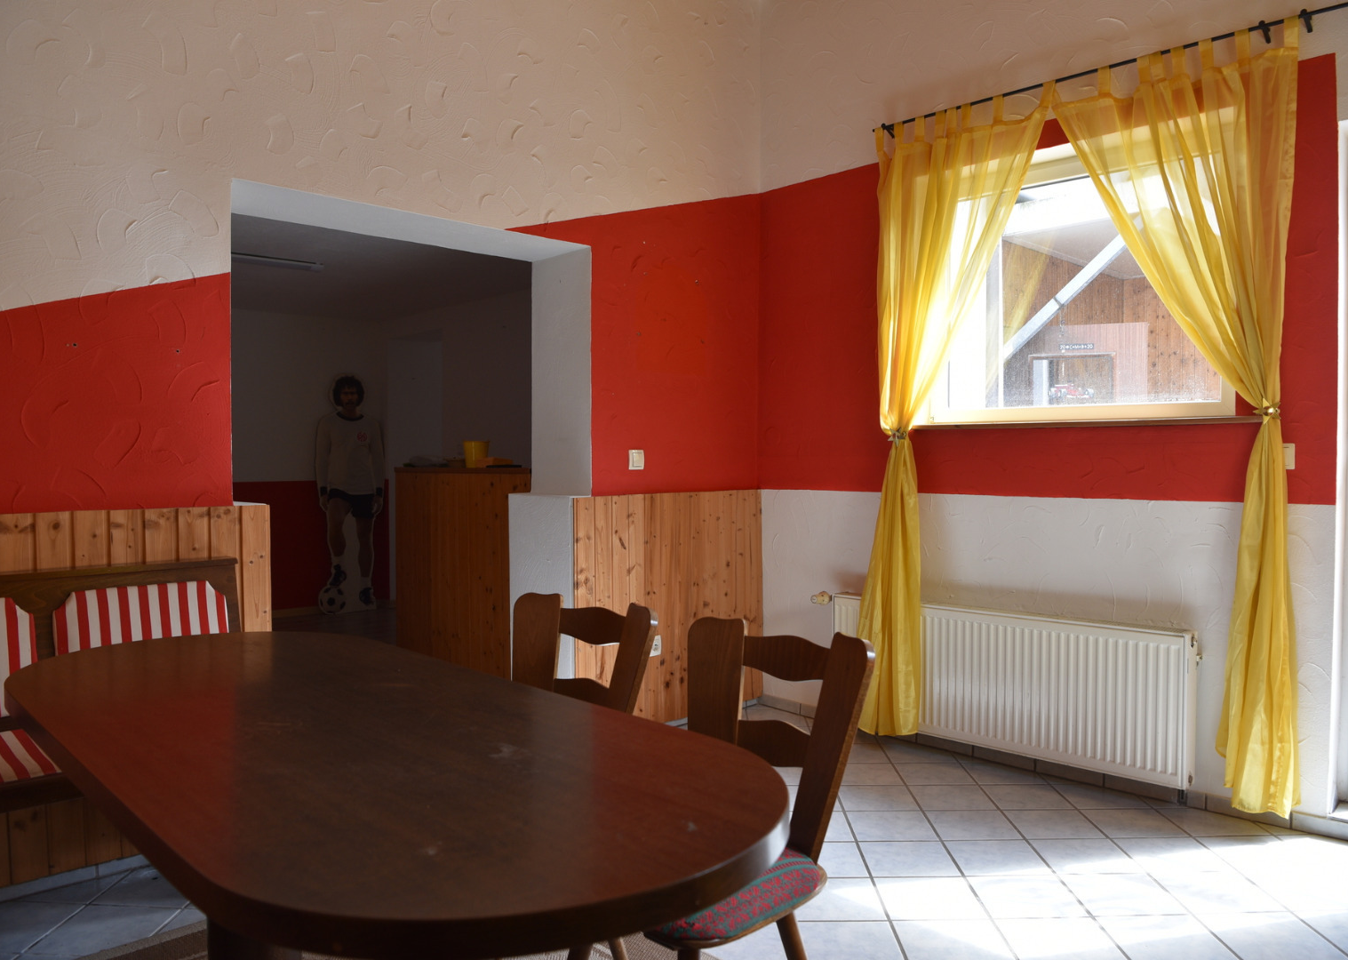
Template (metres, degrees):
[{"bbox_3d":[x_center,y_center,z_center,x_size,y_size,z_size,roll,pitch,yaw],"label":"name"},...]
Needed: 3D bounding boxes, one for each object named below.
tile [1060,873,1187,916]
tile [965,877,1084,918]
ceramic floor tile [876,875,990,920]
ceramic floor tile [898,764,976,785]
[{"bbox_3d":[1.163,1.083,2.491,0.247,0.010,0.244,-1,1,1],"label":"tile"},{"bbox_3d":[0.920,1.087,2.505,0.250,0.010,0.250,0,1,2],"label":"tile"},{"bbox_3d":[0.666,1.091,2.500,0.247,0.010,0.244,-1,1,1],"label":"ceramic floor tile"},{"bbox_3d":[0.959,1.081,3.520,0.250,0.010,0.250,0,1,2],"label":"ceramic floor tile"}]

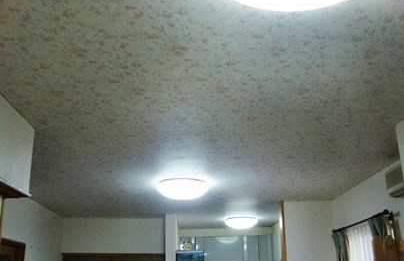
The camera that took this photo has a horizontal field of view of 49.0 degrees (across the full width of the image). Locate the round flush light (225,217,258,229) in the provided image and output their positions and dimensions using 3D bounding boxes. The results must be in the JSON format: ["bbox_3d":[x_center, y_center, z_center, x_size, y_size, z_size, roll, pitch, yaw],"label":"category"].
[{"bbox_3d":[0.668,1.590,7.520,0.565,0.165,0.565,0,-20,-2],"label":"round flush light"}]

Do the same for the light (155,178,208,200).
[{"bbox_3d":[-0.209,0.667,4.880,0.580,0.165,0.580,0,-20,-2],"label":"light"}]

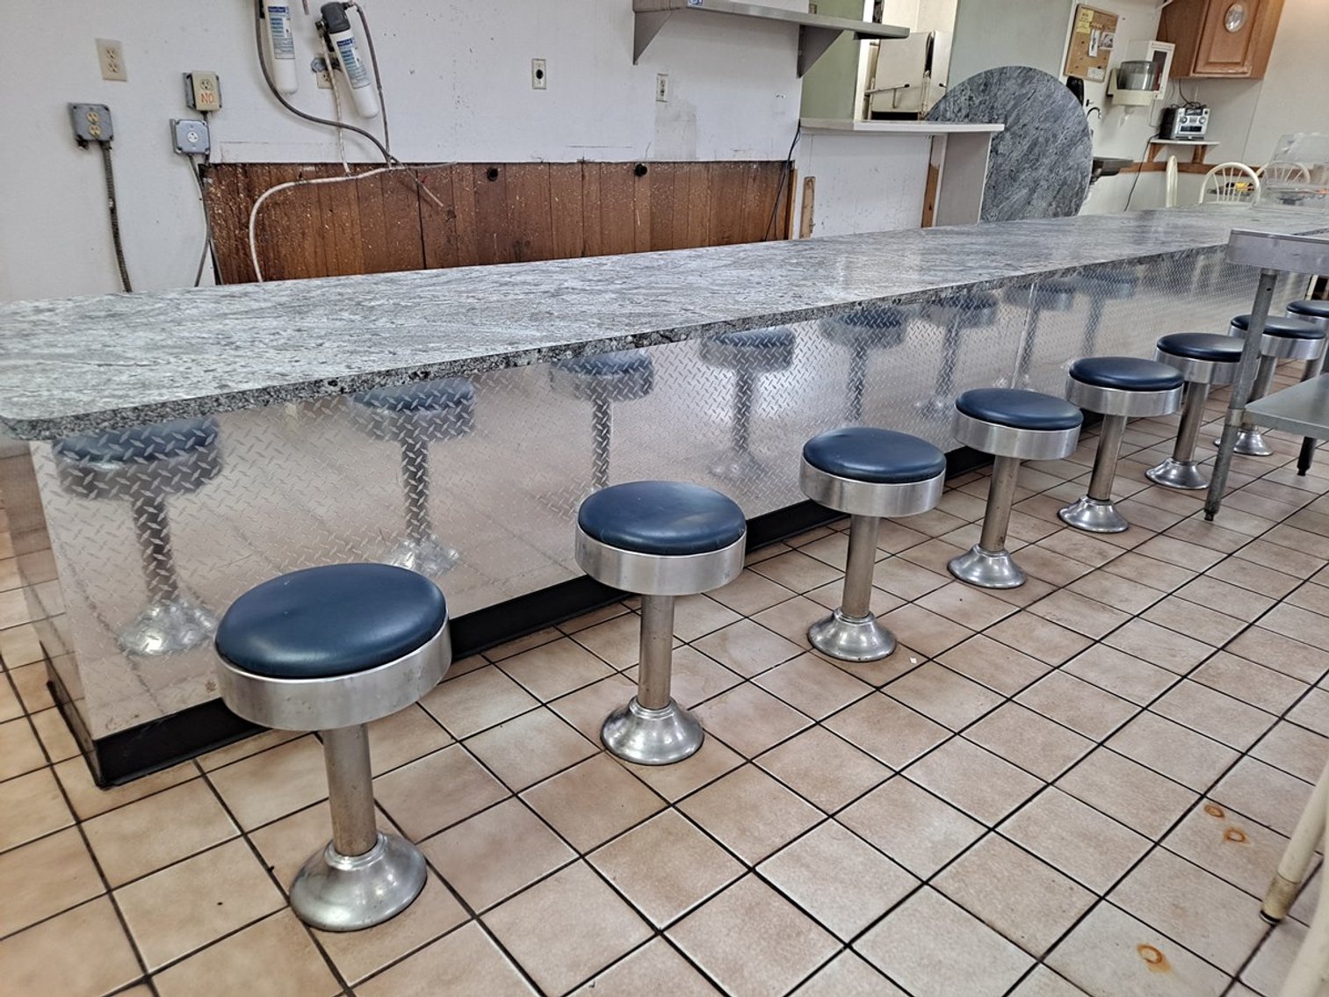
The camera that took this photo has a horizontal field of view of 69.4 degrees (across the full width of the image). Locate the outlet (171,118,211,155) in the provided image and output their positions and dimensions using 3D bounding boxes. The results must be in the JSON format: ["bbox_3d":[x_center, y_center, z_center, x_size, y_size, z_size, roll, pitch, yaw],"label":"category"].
[{"bbox_3d":[-1.575,-1.201,3.194,0.102,0.102,0.048,-16,28,-38],"label":"outlet"}]

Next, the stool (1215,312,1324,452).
[{"bbox_3d":[2.384,-0.452,3.830,0.319,0.512,0.319,-16,28,-38],"label":"stool"}]

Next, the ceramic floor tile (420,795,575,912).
[{"bbox_3d":[-0.294,0.624,1.690,0.204,0.010,0.204,-16,29,-38],"label":"ceramic floor tile"}]

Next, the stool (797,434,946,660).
[{"bbox_3d":[0.466,0.111,2.246,0.319,0.512,0.319,2,22,-1],"label":"stool"}]

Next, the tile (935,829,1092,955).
[{"bbox_3d":[0.580,0.654,1.595,0.199,0.009,0.199,-16,28,-38],"label":"tile"}]

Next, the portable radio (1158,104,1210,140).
[{"bbox_3d":[4.850,-3.491,8.950,0.300,0.270,0.260,3,22,0],"label":"portable radio"}]

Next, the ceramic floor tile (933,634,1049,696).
[{"bbox_3d":[0.798,0.406,2.319,0.201,0.010,0.201,-16,29,-38],"label":"ceramic floor tile"}]

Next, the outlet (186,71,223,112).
[{"bbox_3d":[-1.506,-1.328,3.135,0.102,0.114,0.060,-16,29,-39],"label":"outlet"}]

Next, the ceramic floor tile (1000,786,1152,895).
[{"bbox_3d":[0.735,0.610,1.720,0.199,0.009,0.199,-16,28,-38],"label":"ceramic floor tile"}]

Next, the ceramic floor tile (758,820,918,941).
[{"bbox_3d":[0.300,0.657,1.654,0.201,0.010,0.201,-16,29,-38],"label":"ceramic floor tile"}]

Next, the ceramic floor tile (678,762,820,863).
[{"bbox_3d":[0.162,0.593,1.800,0.201,0.010,0.201,-16,29,-38],"label":"ceramic floor tile"}]

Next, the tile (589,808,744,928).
[{"bbox_3d":[0.004,0.621,1.623,0.199,0.009,0.199,-16,28,-38],"label":"tile"}]

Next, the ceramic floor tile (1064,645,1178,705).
[{"bbox_3d":[1.080,0.419,2.278,0.200,0.010,0.200,-16,29,-39],"label":"ceramic floor tile"}]

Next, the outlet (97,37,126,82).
[{"bbox_3d":[-1.719,-1.363,2.986,0.070,0.114,0.010,-16,29,-39],"label":"outlet"}]

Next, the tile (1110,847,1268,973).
[{"bbox_3d":[0.893,0.692,1.623,0.201,0.010,0.201,-16,29,-38],"label":"tile"}]

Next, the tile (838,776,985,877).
[{"bbox_3d":[0.447,0.595,1.741,0.197,0.010,0.197,-16,28,-38],"label":"tile"}]

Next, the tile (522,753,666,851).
[{"bbox_3d":[-0.135,0.577,1.820,0.204,0.010,0.204,-16,29,-38],"label":"tile"}]

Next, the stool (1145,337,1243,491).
[{"bbox_3d":[1.934,-0.317,3.502,0.326,0.524,0.326,-16,29,-38],"label":"stool"}]

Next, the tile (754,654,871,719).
[{"bbox_3d":[0.342,0.435,2.205,0.201,0.010,0.201,-16,29,-38],"label":"tile"}]

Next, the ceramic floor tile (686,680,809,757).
[{"bbox_3d":[0.183,0.483,2.081,0.204,0.010,0.204,-16,29,-38],"label":"ceramic floor tile"}]

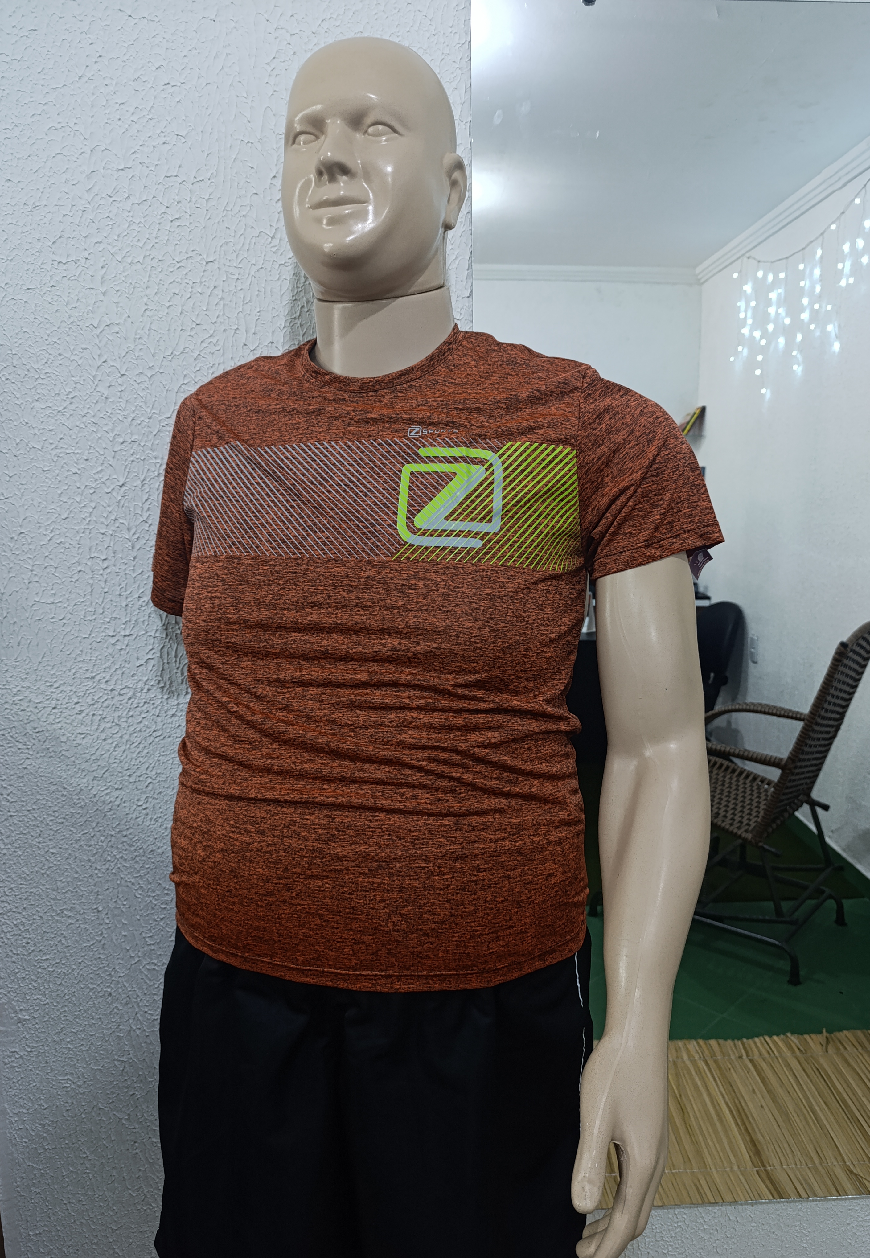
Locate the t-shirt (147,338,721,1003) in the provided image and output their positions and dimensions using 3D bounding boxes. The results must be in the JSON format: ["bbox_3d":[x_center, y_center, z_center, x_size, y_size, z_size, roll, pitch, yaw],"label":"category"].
[{"bbox_3d":[-0.036,0.003,0.875,0.620,0.630,0.300,2,10,19],"label":"t-shirt"}]

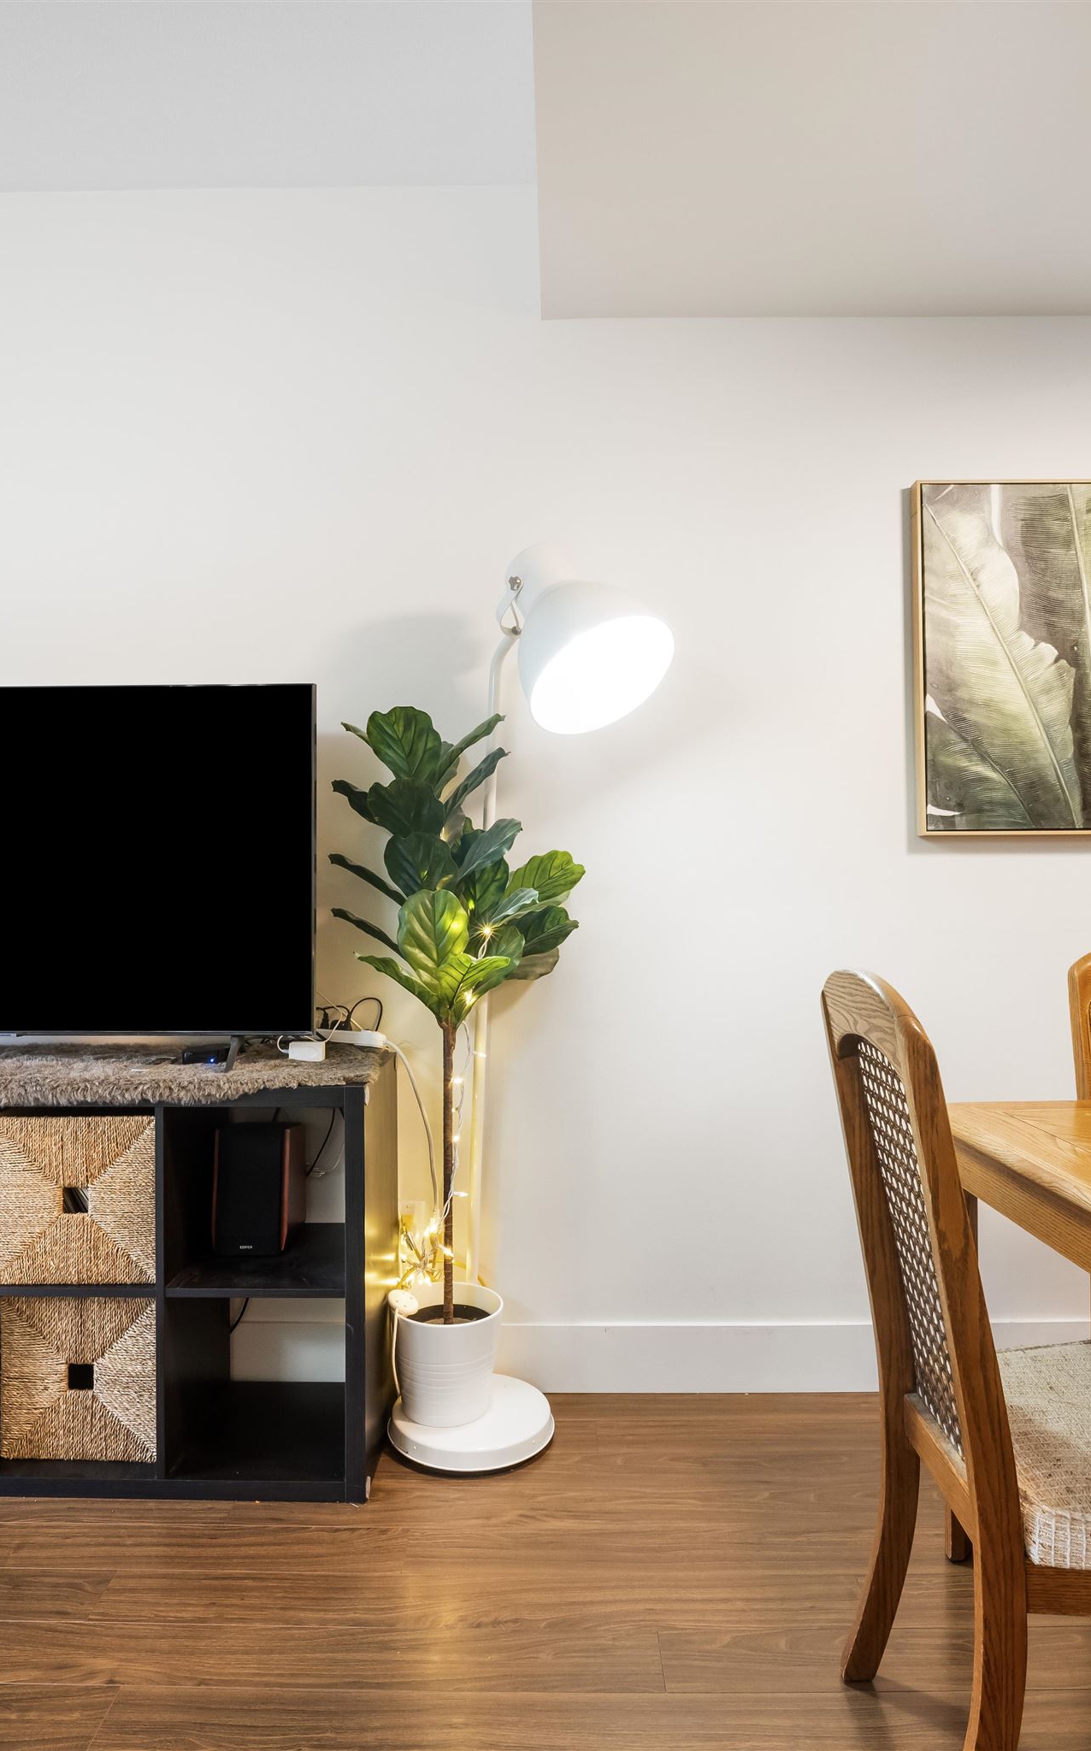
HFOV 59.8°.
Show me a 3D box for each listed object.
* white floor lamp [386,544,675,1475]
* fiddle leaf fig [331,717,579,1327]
[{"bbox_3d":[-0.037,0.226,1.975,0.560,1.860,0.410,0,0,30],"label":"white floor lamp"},{"bbox_3d":[-0.186,0.300,1.950,0.510,1.290,0.430,0,0,0],"label":"fiddle leaf fig"}]

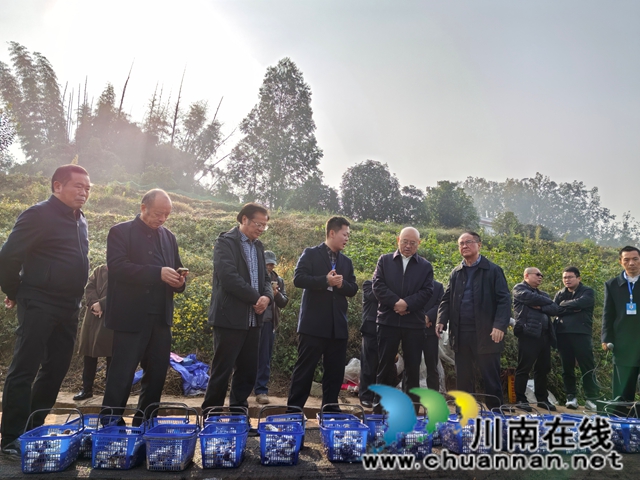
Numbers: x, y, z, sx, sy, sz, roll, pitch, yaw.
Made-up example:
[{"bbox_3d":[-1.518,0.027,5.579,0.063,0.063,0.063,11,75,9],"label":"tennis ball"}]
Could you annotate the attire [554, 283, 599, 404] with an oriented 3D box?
[{"bbox_3d":[3.090,1.217,6.014,0.360,1.396,0.550,12,-17,-41],"label":"attire"}]

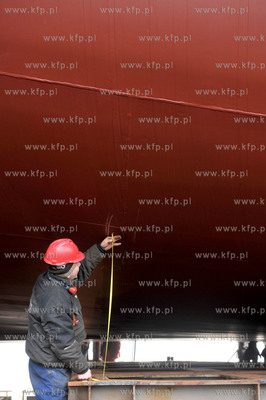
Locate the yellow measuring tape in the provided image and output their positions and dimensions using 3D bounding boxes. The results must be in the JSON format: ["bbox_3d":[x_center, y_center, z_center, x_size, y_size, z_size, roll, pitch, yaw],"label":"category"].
[{"bbox_3d":[-0.160,0.713,5.250,0.045,1.000,0.040,2,-5,21],"label":"yellow measuring tape"}]

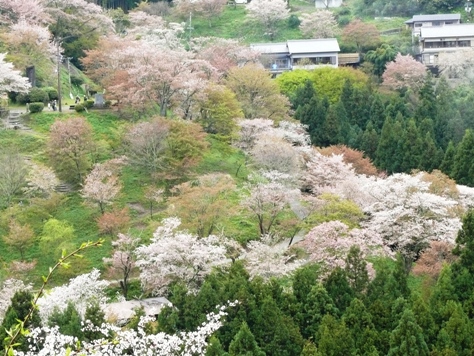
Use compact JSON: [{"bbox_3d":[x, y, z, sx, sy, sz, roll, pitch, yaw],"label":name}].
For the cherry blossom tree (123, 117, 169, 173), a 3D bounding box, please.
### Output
[{"bbox_3d":[-12.700,-4.510,213.000,6.260,7.270,5.760,0,6,0],"label":"cherry blossom tree"}]

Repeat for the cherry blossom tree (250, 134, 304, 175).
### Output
[{"bbox_3d":[5.869,-3.343,228.000,7.600,6.100,7.300,0,11,0],"label":"cherry blossom tree"}]

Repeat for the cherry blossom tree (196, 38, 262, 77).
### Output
[{"bbox_3d":[-1.450,-19.890,262.000,10.800,8.500,10.000,0,9,0],"label":"cherry blossom tree"}]

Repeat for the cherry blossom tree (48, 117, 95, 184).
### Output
[{"bbox_3d":[-22.650,-3.760,210.000,6.170,9.030,5.680,0,6,0],"label":"cherry blossom tree"}]

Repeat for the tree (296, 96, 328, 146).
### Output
[{"bbox_3d":[11.960,-8.790,243.000,5.000,9.000,5.000,0,9,0],"label":"tree"}]

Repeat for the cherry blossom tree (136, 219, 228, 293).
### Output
[{"bbox_3d":[-6.640,9.450,187.000,11.470,9.220,10.550,0,6,0],"label":"cherry blossom tree"}]

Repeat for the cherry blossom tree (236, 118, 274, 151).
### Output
[{"bbox_3d":[2.630,-6.110,218.000,5.290,4.550,4.870,0,6,0],"label":"cherry blossom tree"}]

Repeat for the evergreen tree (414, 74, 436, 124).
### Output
[{"bbox_3d":[31.330,-12.800,255.000,3.800,8.600,3.800,0,9,0],"label":"evergreen tree"}]

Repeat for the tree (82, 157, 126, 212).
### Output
[{"bbox_3d":[-17.880,1.000,204.000,5.730,6.960,5.270,0,6,0],"label":"tree"}]

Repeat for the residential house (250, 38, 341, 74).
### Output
[{"bbox_3d":[9.836,-20.429,258.000,14.300,6.000,7.000,-3,11,-14],"label":"residential house"}]

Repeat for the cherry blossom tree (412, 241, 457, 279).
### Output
[{"bbox_3d":[25.490,10.580,198.000,5.700,5.200,5.400,0,9,0],"label":"cherry blossom tree"}]

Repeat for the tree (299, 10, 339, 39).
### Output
[{"bbox_3d":[15.830,-29.620,298.000,7.800,6.000,7.300,0,9,0],"label":"tree"}]

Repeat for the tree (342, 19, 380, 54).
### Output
[{"bbox_3d":[21.583,-24.530,266.000,6.500,6.100,6.300,0,11,0],"label":"tree"}]

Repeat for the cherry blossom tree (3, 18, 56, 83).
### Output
[{"bbox_3d":[-33.020,-19.880,243.000,8.070,9.830,7.420,0,6,0],"label":"cherry blossom tree"}]

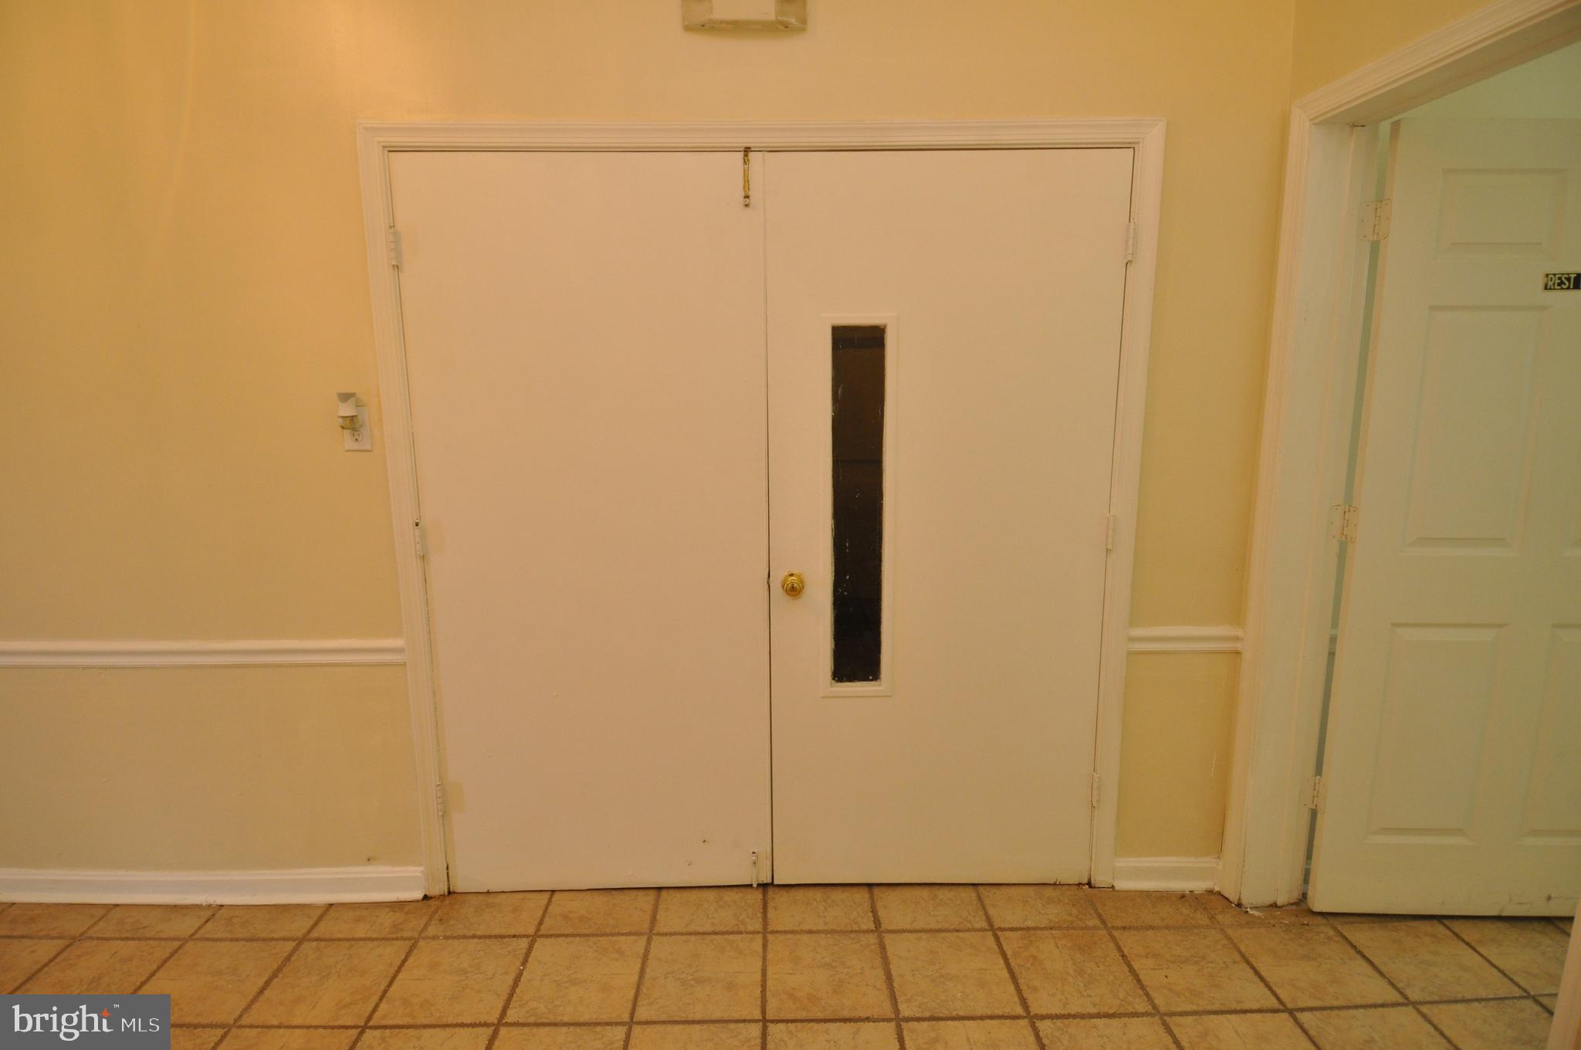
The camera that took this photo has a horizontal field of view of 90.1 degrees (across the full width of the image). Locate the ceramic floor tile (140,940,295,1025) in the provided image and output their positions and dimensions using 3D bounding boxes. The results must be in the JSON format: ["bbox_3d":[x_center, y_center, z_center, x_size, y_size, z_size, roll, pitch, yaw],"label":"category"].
[{"bbox_3d":[-1.442,1.138,1.961,0.296,0.010,0.296,0,9,-1],"label":"ceramic floor tile"}]

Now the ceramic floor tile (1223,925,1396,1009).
[{"bbox_3d":[1.319,1.118,2.007,0.296,0.010,0.296,0,9,-1],"label":"ceramic floor tile"}]

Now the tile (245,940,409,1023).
[{"bbox_3d":[-1.142,1.139,1.969,0.296,0.010,0.296,0,9,-1],"label":"tile"}]

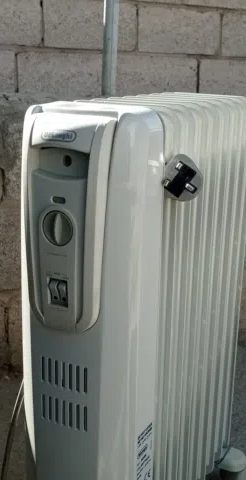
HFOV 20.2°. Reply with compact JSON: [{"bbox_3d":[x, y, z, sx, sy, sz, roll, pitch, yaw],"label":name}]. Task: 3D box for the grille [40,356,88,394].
[{"bbox_3d":[-0.060,0.141,0.718,0.054,0.029,0.005,9,16,24],"label":"grille"}]

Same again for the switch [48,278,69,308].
[{"bbox_3d":[-0.064,0.053,0.687,0.021,0.028,0.009,9,16,24],"label":"switch"}]

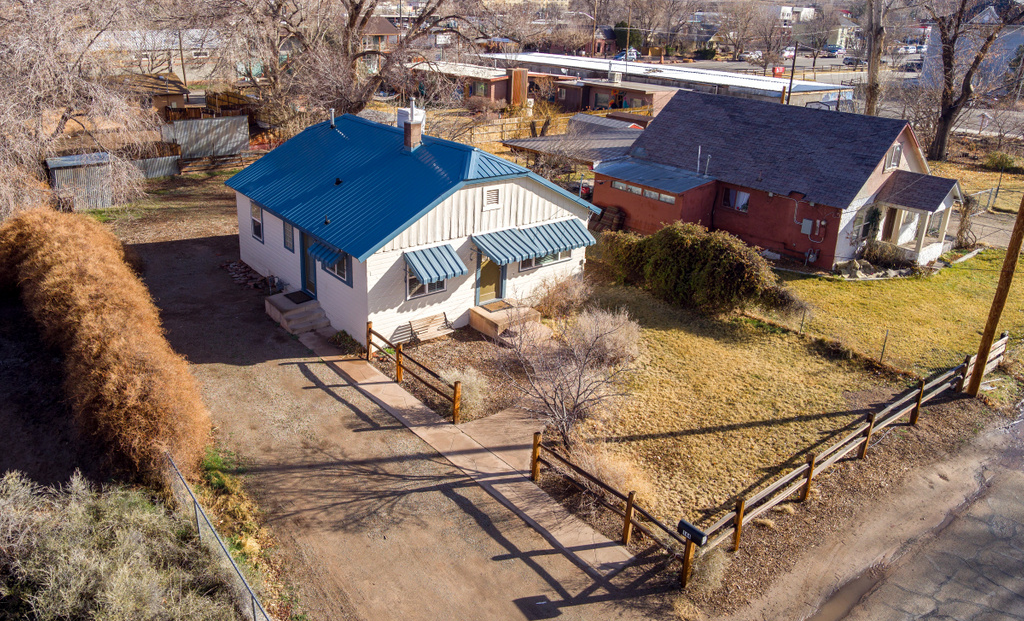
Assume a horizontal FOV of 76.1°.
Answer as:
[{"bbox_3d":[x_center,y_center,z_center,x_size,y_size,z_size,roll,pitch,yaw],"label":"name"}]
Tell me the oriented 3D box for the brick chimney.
[{"bbox_3d":[-3.276,-6.143,21.731,0.460,1.650,0.460,-17,30,-38],"label":"brick chimney"}]

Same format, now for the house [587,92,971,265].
[{"bbox_3d":[12.678,-6.777,31.925,12.500,6.000,14.400,-17,30,-38],"label":"house"}]

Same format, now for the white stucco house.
[{"bbox_3d":[-3.834,-3.963,24.182,9.720,5.250,10.450,-17,30,-38],"label":"white stucco house"}]

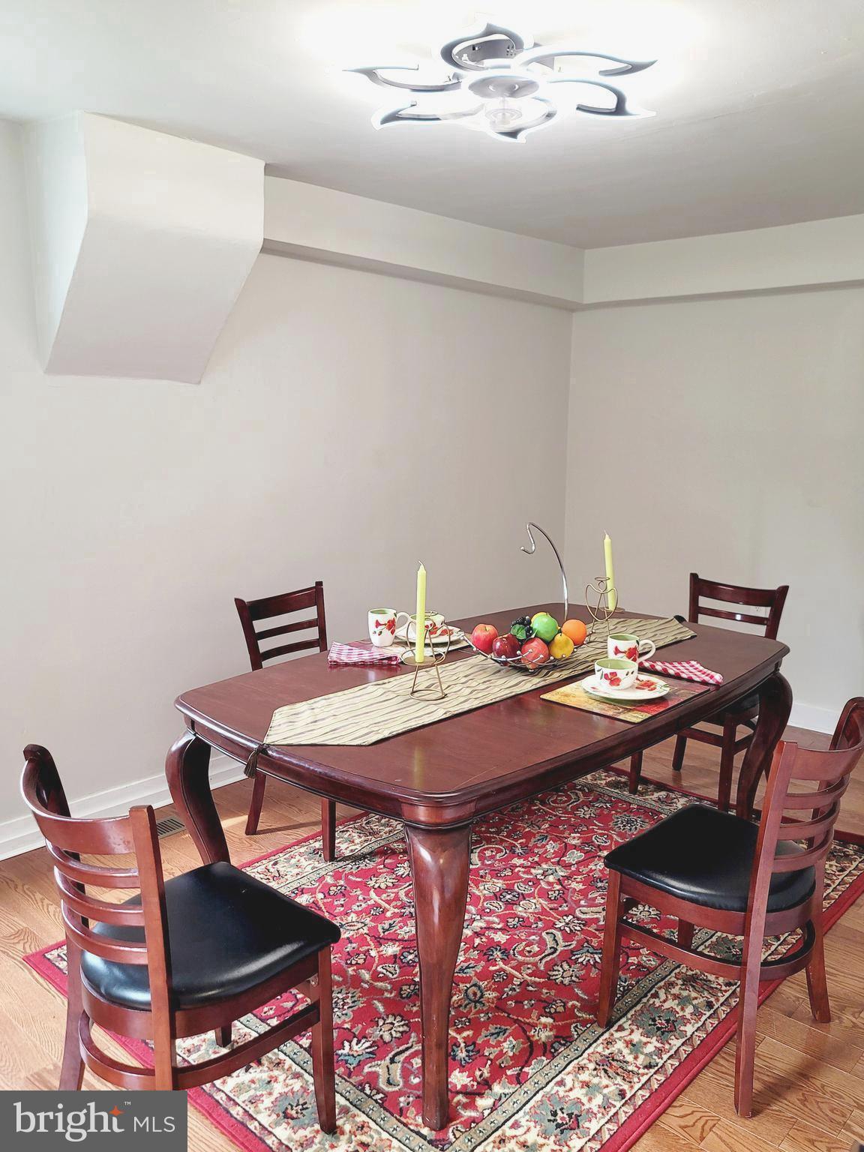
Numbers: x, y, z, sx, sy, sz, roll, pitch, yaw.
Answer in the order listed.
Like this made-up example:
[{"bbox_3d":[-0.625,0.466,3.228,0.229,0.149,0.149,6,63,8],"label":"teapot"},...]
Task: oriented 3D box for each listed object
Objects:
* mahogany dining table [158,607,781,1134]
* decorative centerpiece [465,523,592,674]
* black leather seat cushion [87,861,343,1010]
[{"bbox_3d":[0.253,0.647,2.558,1.094,0.765,1.845,10,14,44],"label":"mahogany dining table"},{"bbox_3d":[0.290,0.059,2.481,0.370,0.420,0.375,0,10,0],"label":"decorative centerpiece"},{"bbox_3d":[-0.479,0.741,1.714,0.420,0.058,0.415,9,13,42],"label":"black leather seat cushion"}]

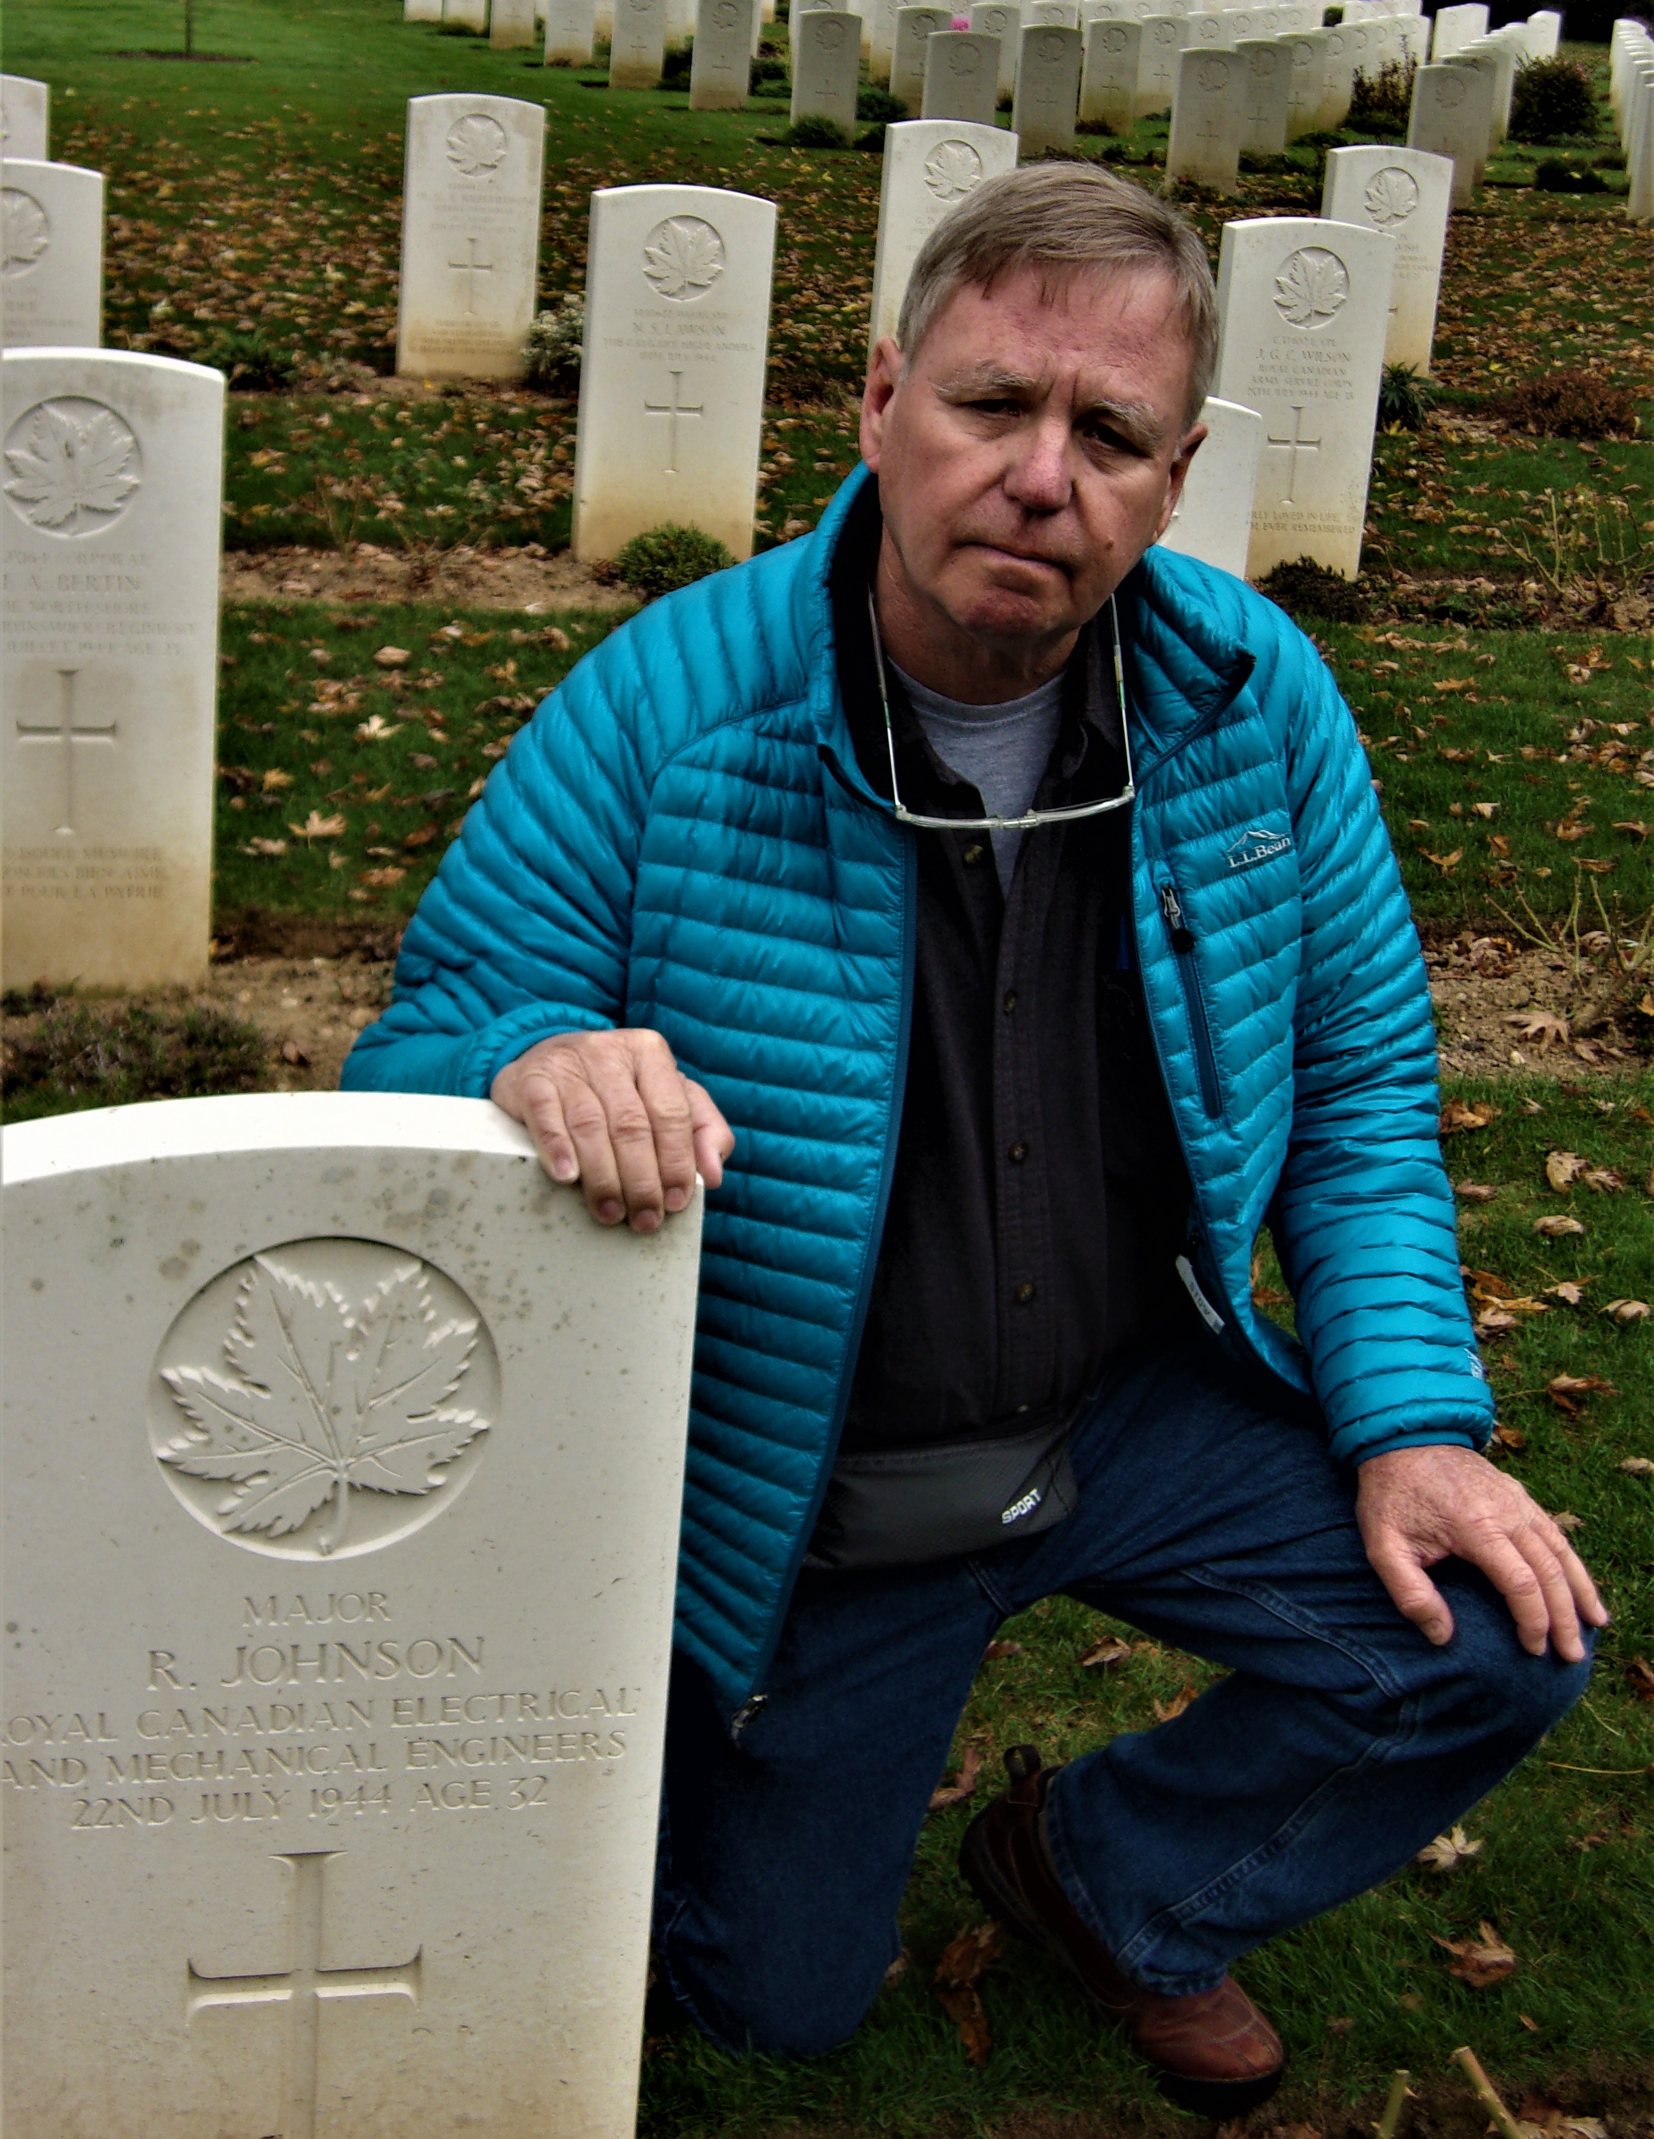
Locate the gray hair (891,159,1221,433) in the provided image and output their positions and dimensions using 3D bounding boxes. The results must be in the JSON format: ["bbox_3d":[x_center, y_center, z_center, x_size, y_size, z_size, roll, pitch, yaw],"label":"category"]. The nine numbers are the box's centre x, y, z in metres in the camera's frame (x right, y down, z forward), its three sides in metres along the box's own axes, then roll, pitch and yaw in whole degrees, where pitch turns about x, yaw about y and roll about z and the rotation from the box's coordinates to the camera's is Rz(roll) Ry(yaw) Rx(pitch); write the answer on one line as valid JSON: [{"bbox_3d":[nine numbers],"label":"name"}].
[{"bbox_3d":[0.119,-0.392,1.795,0.172,0.178,0.200,13,15,-4],"label":"gray hair"}]

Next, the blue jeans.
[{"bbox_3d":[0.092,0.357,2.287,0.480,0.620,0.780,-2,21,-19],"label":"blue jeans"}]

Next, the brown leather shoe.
[{"bbox_3d":[0.207,0.577,2.315,0.108,0.120,0.288,-12,38,-39],"label":"brown leather shoe"}]

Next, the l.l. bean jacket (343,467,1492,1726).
[{"bbox_3d":[0.049,0.015,2.040,0.660,0.760,0.500,0,26,-9],"label":"l.l. bean jacket"}]

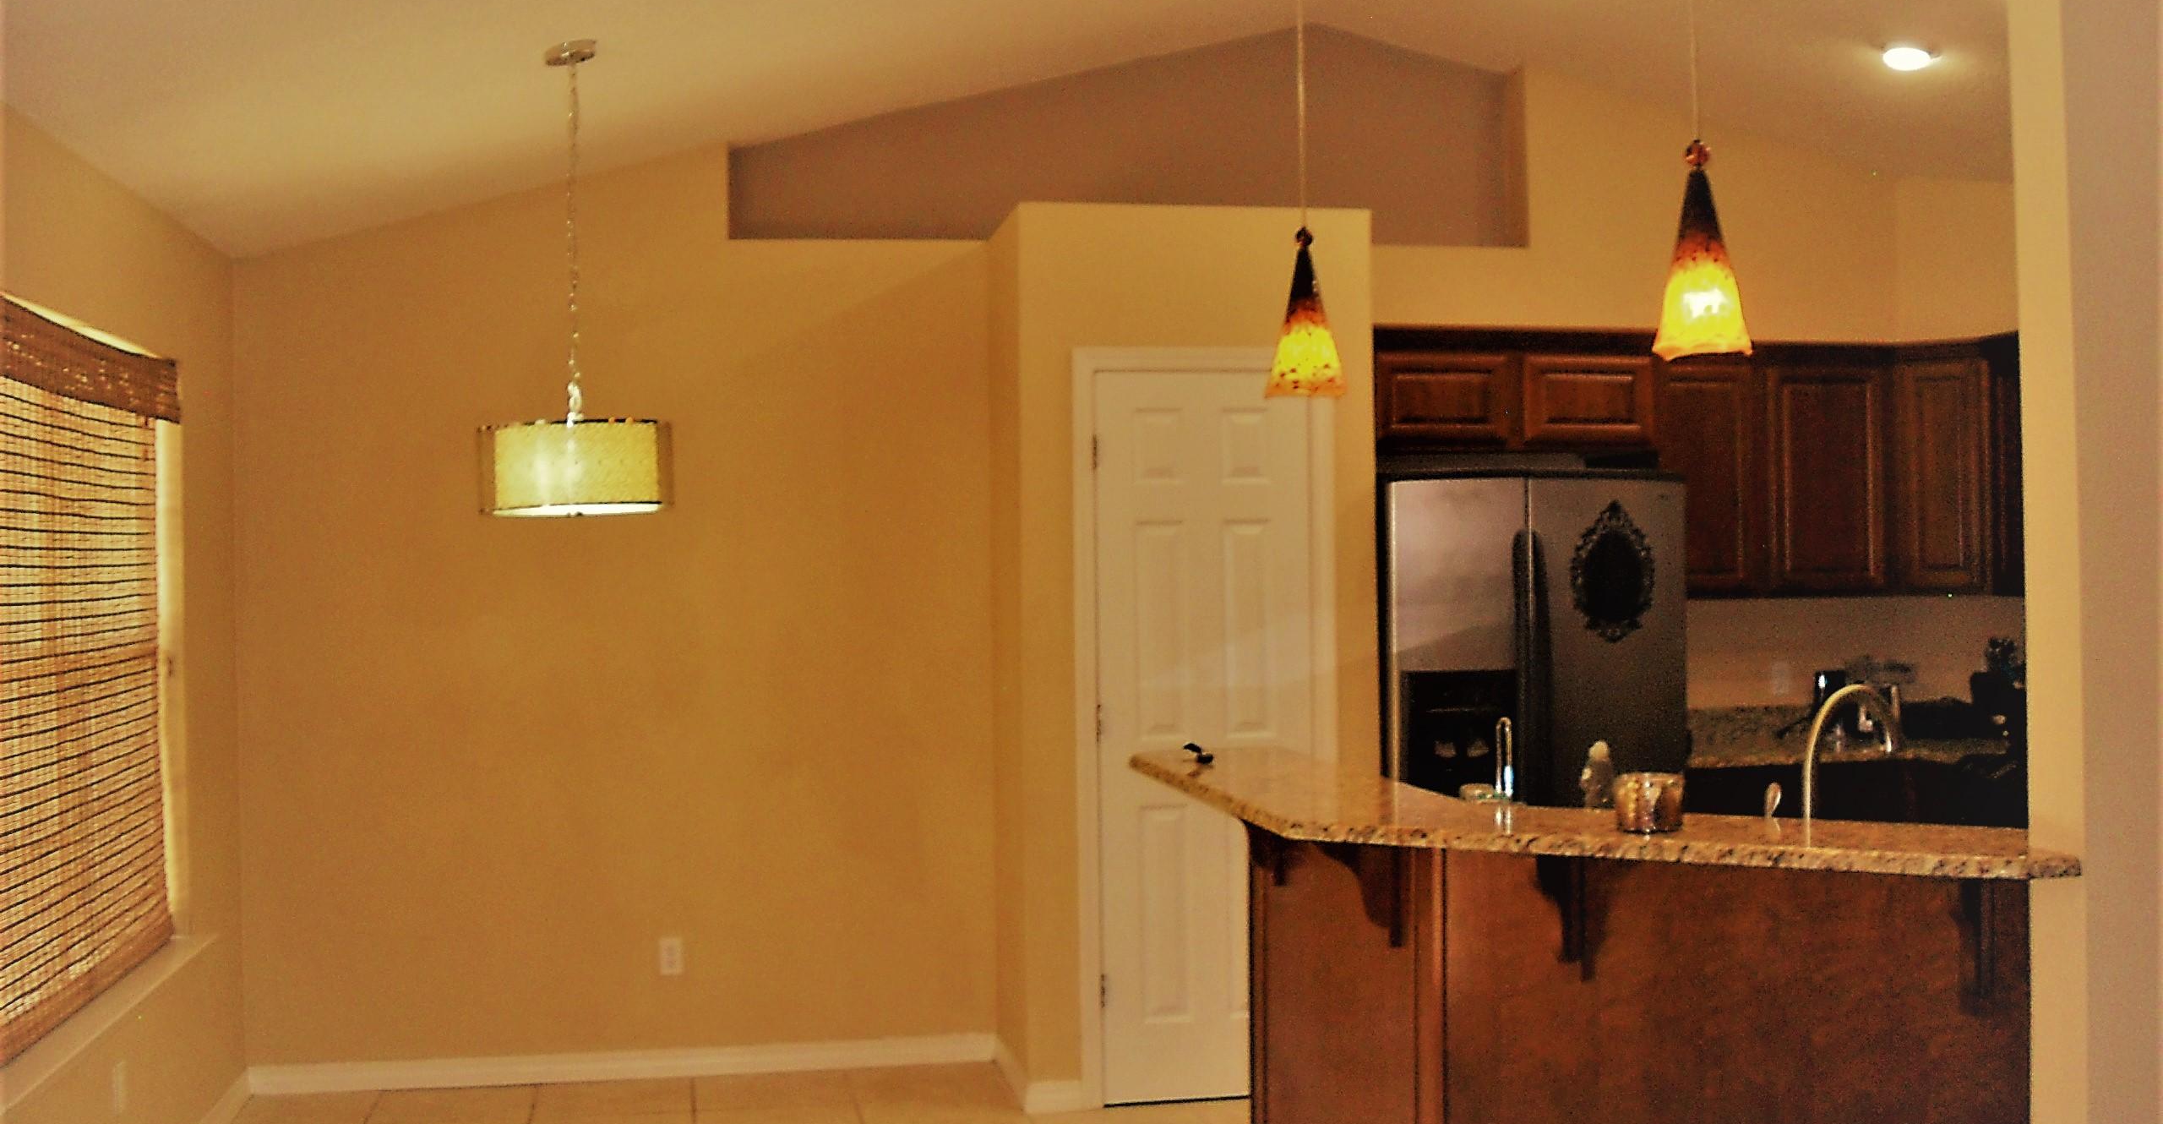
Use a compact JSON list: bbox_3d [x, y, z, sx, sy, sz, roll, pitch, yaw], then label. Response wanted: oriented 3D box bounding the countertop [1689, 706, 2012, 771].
[{"bbox_3d":[2.338,0.536,6.835,1.230,0.138,0.655,-1,0,-10],"label":"countertop"}]

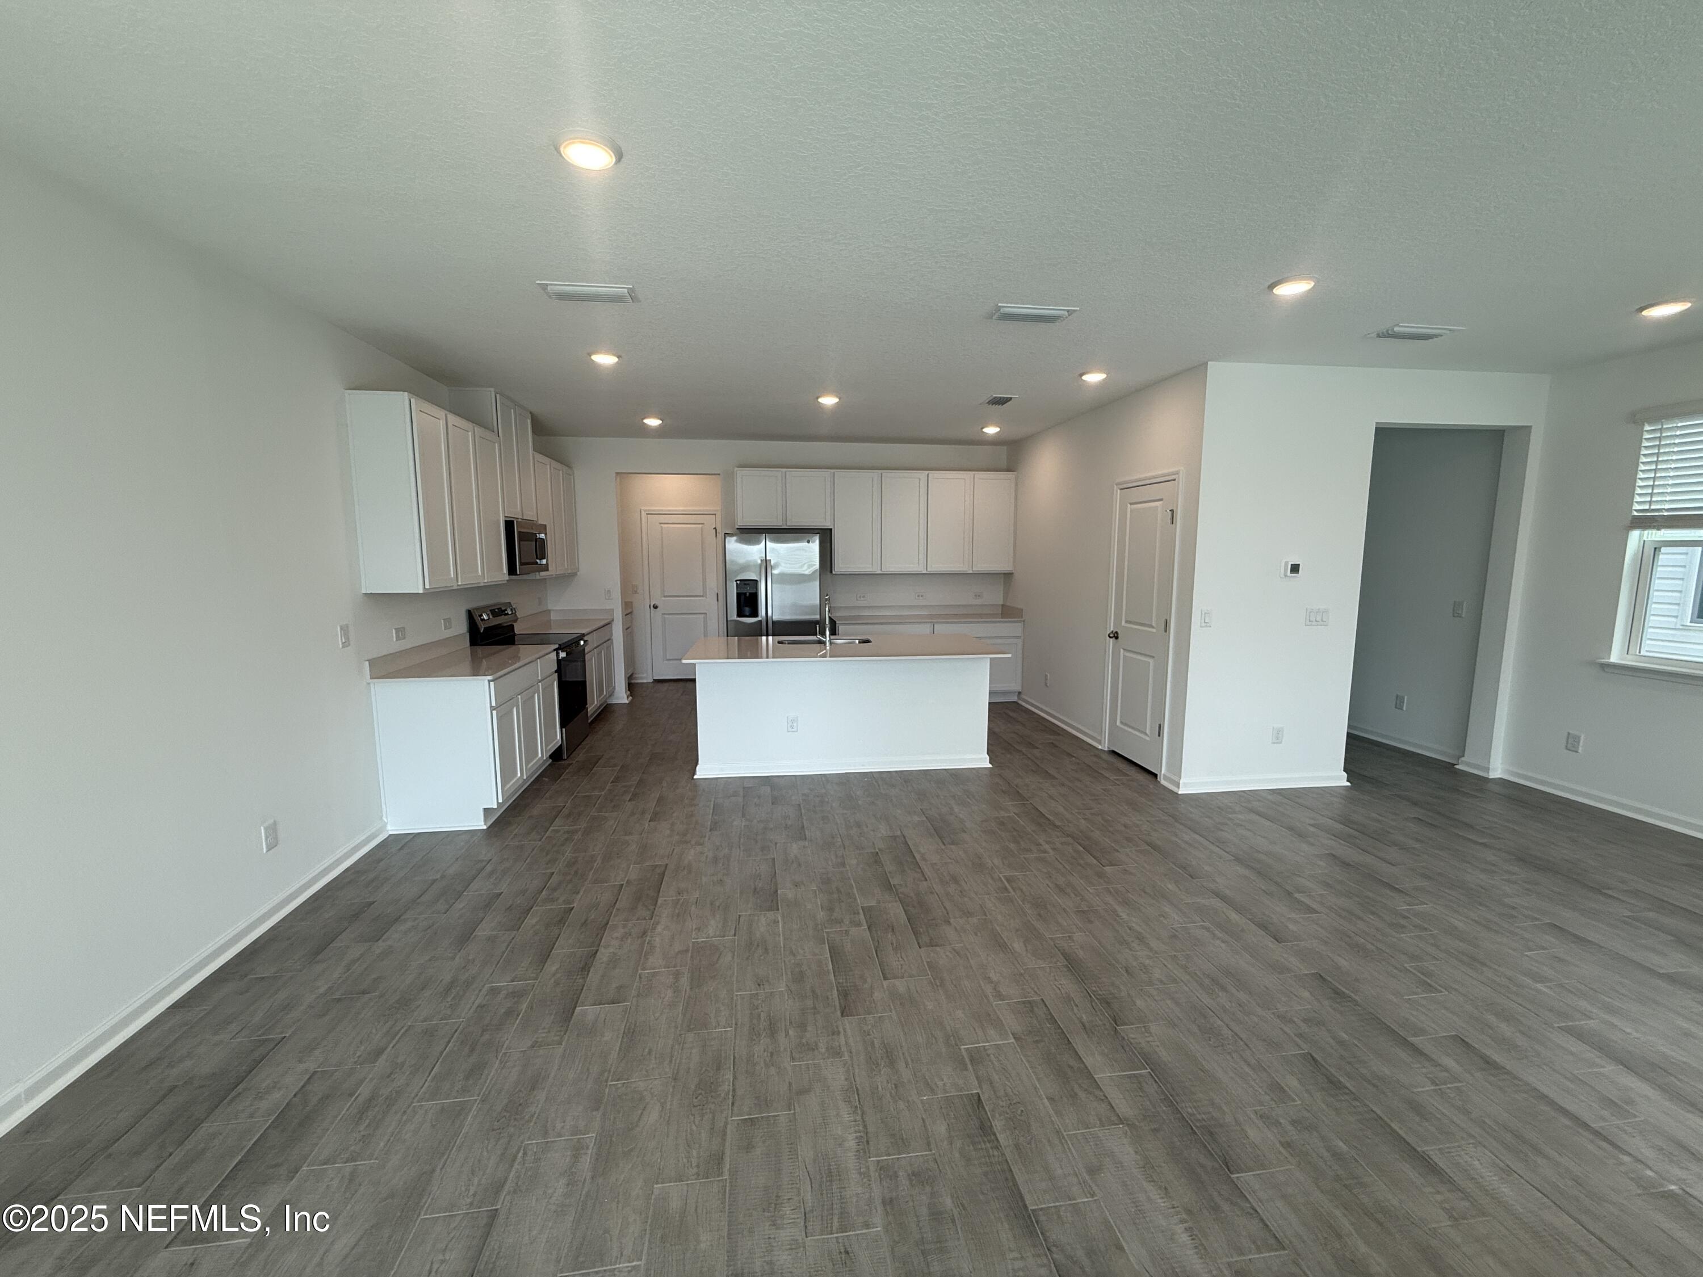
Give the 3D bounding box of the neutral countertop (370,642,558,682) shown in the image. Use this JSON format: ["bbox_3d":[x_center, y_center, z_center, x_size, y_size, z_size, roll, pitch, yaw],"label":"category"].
[{"bbox_3d":[-2.450,0.157,4.537,0.646,0.035,1.333,-1,7,-8],"label":"neutral countertop"}]

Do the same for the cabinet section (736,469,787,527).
[{"bbox_3d":[-0.934,-1.434,7.121,0.484,0.586,0.324,-1,7,-8],"label":"cabinet section"}]

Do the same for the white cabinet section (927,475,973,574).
[{"bbox_3d":[1.016,-1.236,7.426,0.489,1.058,0.324,-1,7,-8],"label":"white cabinet section"}]

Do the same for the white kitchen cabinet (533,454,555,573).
[{"bbox_3d":[-2.826,-1.060,5.991,0.326,1.068,0.403,-1,7,-8],"label":"white kitchen cabinet"}]

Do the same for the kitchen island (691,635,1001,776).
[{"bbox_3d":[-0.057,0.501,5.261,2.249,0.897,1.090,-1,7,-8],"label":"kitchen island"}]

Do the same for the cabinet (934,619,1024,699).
[{"bbox_3d":[1.278,0.224,7.523,0.977,0.874,0.629,-1,7,-8],"label":"cabinet"}]

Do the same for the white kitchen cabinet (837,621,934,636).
[{"bbox_3d":[0.324,0.244,7.447,0.998,0.867,0.615,-1,7,-8],"label":"white kitchen cabinet"}]

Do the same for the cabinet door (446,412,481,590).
[{"bbox_3d":[-2.444,-0.854,4.354,0.025,1.020,0.401,-1,7,-8],"label":"cabinet door"}]

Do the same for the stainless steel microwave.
[{"bbox_3d":[-2.713,-0.715,5.457,0.399,0.397,0.761,-1,7,-8],"label":"stainless steel microwave"}]

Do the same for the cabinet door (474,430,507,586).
[{"bbox_3d":[-2.515,-0.909,4.816,0.025,1.028,0.447,-1,7,-8],"label":"cabinet door"}]

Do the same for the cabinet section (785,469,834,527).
[{"bbox_3d":[-0.454,-1.443,7.189,0.485,0.586,0.324,-1,7,-8],"label":"cabinet section"}]

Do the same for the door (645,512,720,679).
[{"bbox_3d":[-2.049,-0.487,8.496,0.827,2.026,0.049,-1,7,-8],"label":"door"}]

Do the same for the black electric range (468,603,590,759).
[{"bbox_3d":[-2.543,0.321,5.569,0.667,1.171,0.757,-1,7,-8],"label":"black electric range"}]

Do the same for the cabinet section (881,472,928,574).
[{"bbox_3d":[0.529,-1.227,7.357,0.495,1.058,0.324,-1,7,-8],"label":"cabinet section"}]

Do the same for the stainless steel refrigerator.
[{"bbox_3d":[-0.802,-0.170,7.087,0.897,1.767,0.753,-1,7,-8],"label":"stainless steel refrigerator"}]

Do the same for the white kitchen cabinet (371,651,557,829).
[{"bbox_3d":[-2.457,0.599,4.596,0.633,0.867,1.323,-1,7,-8],"label":"white kitchen cabinet"}]

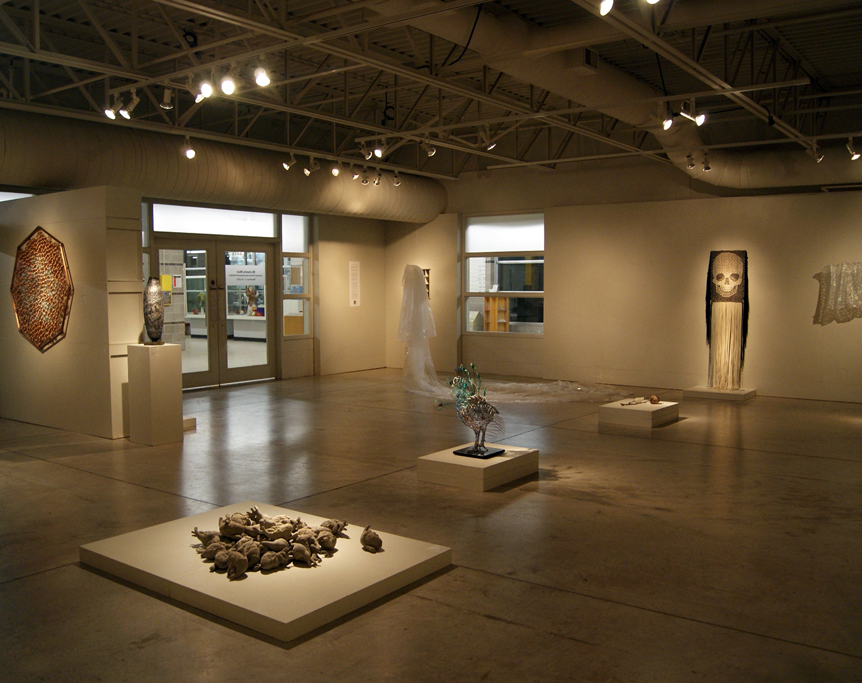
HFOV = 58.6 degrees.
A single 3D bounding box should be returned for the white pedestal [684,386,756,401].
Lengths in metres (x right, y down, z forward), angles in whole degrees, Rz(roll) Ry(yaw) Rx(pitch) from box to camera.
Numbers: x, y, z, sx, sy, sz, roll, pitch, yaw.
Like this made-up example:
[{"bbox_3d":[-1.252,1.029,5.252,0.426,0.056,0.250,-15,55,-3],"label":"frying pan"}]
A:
[{"bbox_3d":[3.930,0.701,10.438,0.790,0.080,0.580,3,5,36],"label":"white pedestal"}]

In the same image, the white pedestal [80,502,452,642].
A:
[{"bbox_3d":[-0.890,1.153,4.154,1.600,0.085,1.180,3,5,36],"label":"white pedestal"}]

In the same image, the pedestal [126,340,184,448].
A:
[{"bbox_3d":[-2.634,0.503,7.363,0.366,0.928,0.334,3,5,37],"label":"pedestal"}]

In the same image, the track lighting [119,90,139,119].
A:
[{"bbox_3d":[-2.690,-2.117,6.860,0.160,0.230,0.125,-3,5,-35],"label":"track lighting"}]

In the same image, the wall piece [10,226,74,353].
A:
[{"bbox_3d":[-4.036,-0.545,7.949,1.170,1.290,0.080,3,5,35],"label":"wall piece"}]

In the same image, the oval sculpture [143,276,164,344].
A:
[{"bbox_3d":[-2.660,-0.300,7.360,0.190,0.650,0.190,3,5,35],"label":"oval sculpture"}]

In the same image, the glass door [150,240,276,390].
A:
[{"bbox_3d":[-3.227,-0.424,11.610,0.090,2.190,2.190,3,5,37],"label":"glass door"}]

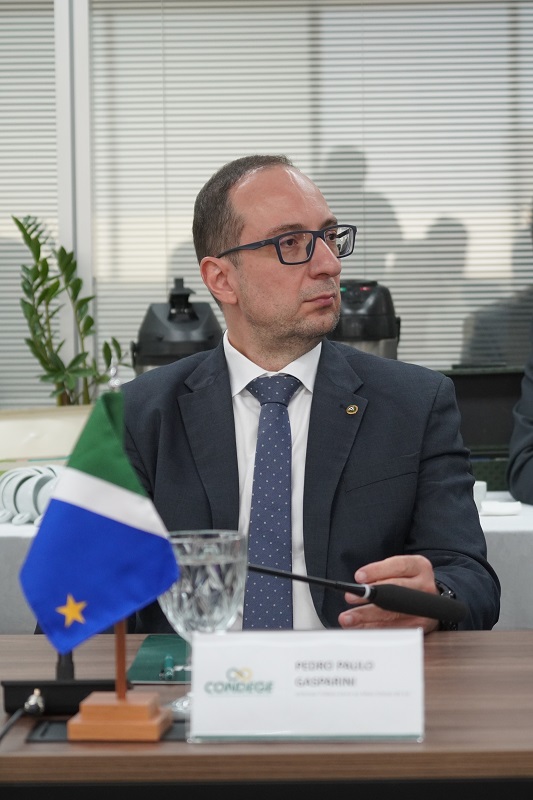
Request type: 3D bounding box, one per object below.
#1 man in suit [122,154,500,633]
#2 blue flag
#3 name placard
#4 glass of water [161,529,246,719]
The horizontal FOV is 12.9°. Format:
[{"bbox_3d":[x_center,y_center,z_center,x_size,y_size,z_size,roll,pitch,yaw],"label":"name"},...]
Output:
[{"bbox_3d":[0.023,0.357,2.802,0.540,1.313,0.700,0,3,7],"label":"man in suit"},{"bbox_3d":[-0.154,0.113,2.158,0.145,0.237,0.050,-1,3,3],"label":"blue flag"},{"bbox_3d":[0.036,0.254,2.122,0.210,0.097,0.060,0,3,4],"label":"name placard"},{"bbox_3d":[-0.062,0.214,2.250,0.087,0.167,0.087,-1,3,0],"label":"glass of water"}]

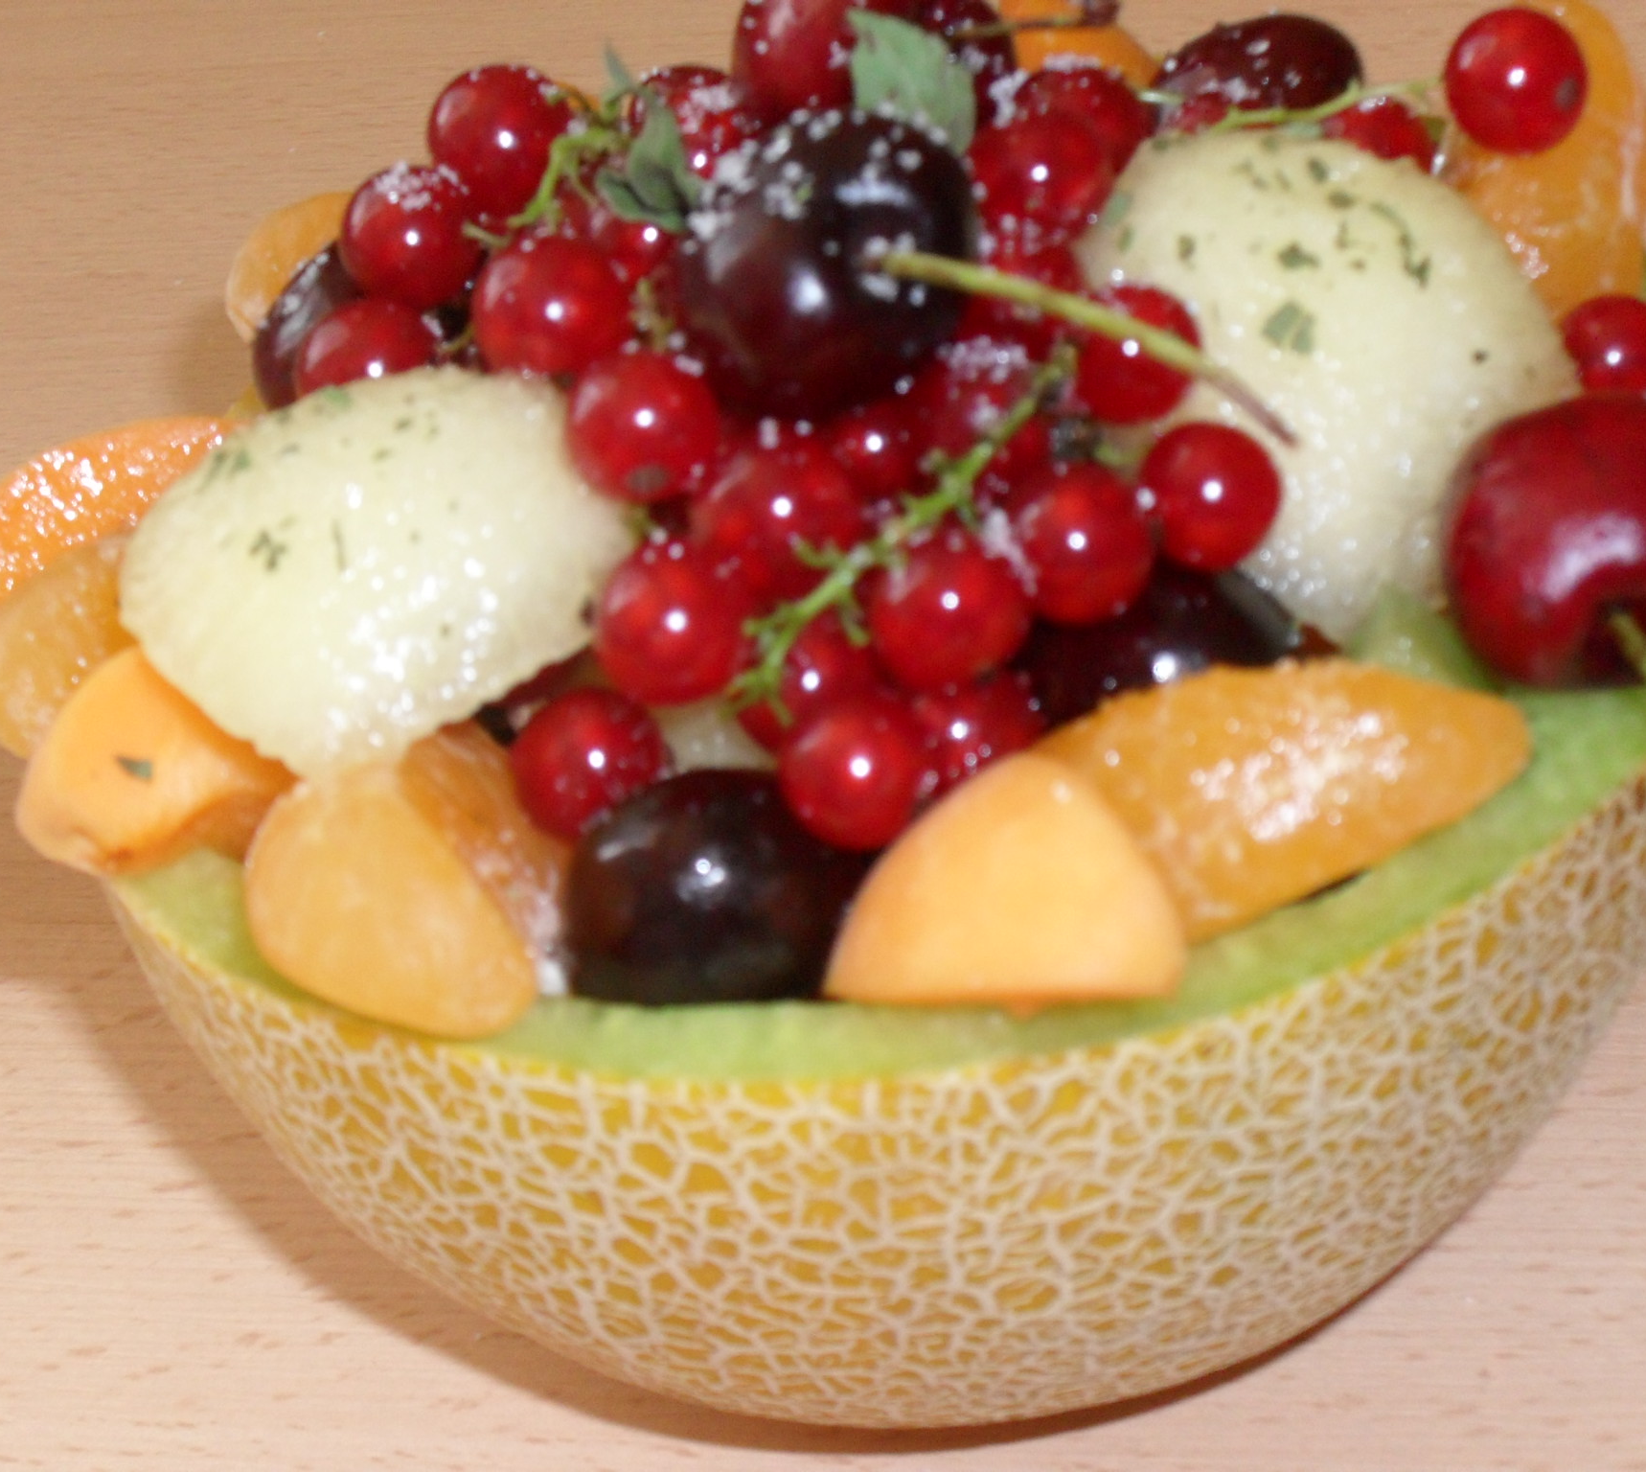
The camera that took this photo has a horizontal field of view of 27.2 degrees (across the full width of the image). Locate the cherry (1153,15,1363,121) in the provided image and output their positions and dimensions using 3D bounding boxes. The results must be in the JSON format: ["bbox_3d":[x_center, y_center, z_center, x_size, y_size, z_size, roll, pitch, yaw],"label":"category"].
[{"bbox_3d":[0.041,-0.061,0.317,0.019,0.017,0.019,-6,34,0],"label":"cherry"}]

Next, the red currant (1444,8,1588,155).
[{"bbox_3d":[0.057,-0.054,0.278,0.011,0.011,0.011,-6,34,0],"label":"red currant"}]

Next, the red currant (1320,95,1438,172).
[{"bbox_3d":[0.047,-0.049,0.286,0.011,0.011,0.011,0,32,0],"label":"red currant"}]

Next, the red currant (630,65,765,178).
[{"bbox_3d":[-0.009,-0.045,0.255,0.010,0.010,0.010,1,37,0],"label":"red currant"}]

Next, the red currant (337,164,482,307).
[{"bbox_3d":[-0.030,-0.037,0.251,0.011,0.011,0.011,-4,37,0],"label":"red currant"}]

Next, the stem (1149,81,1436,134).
[{"bbox_3d":[0.036,-0.048,0.262,0.022,0.004,0.004,-3,37,0],"label":"stem"}]

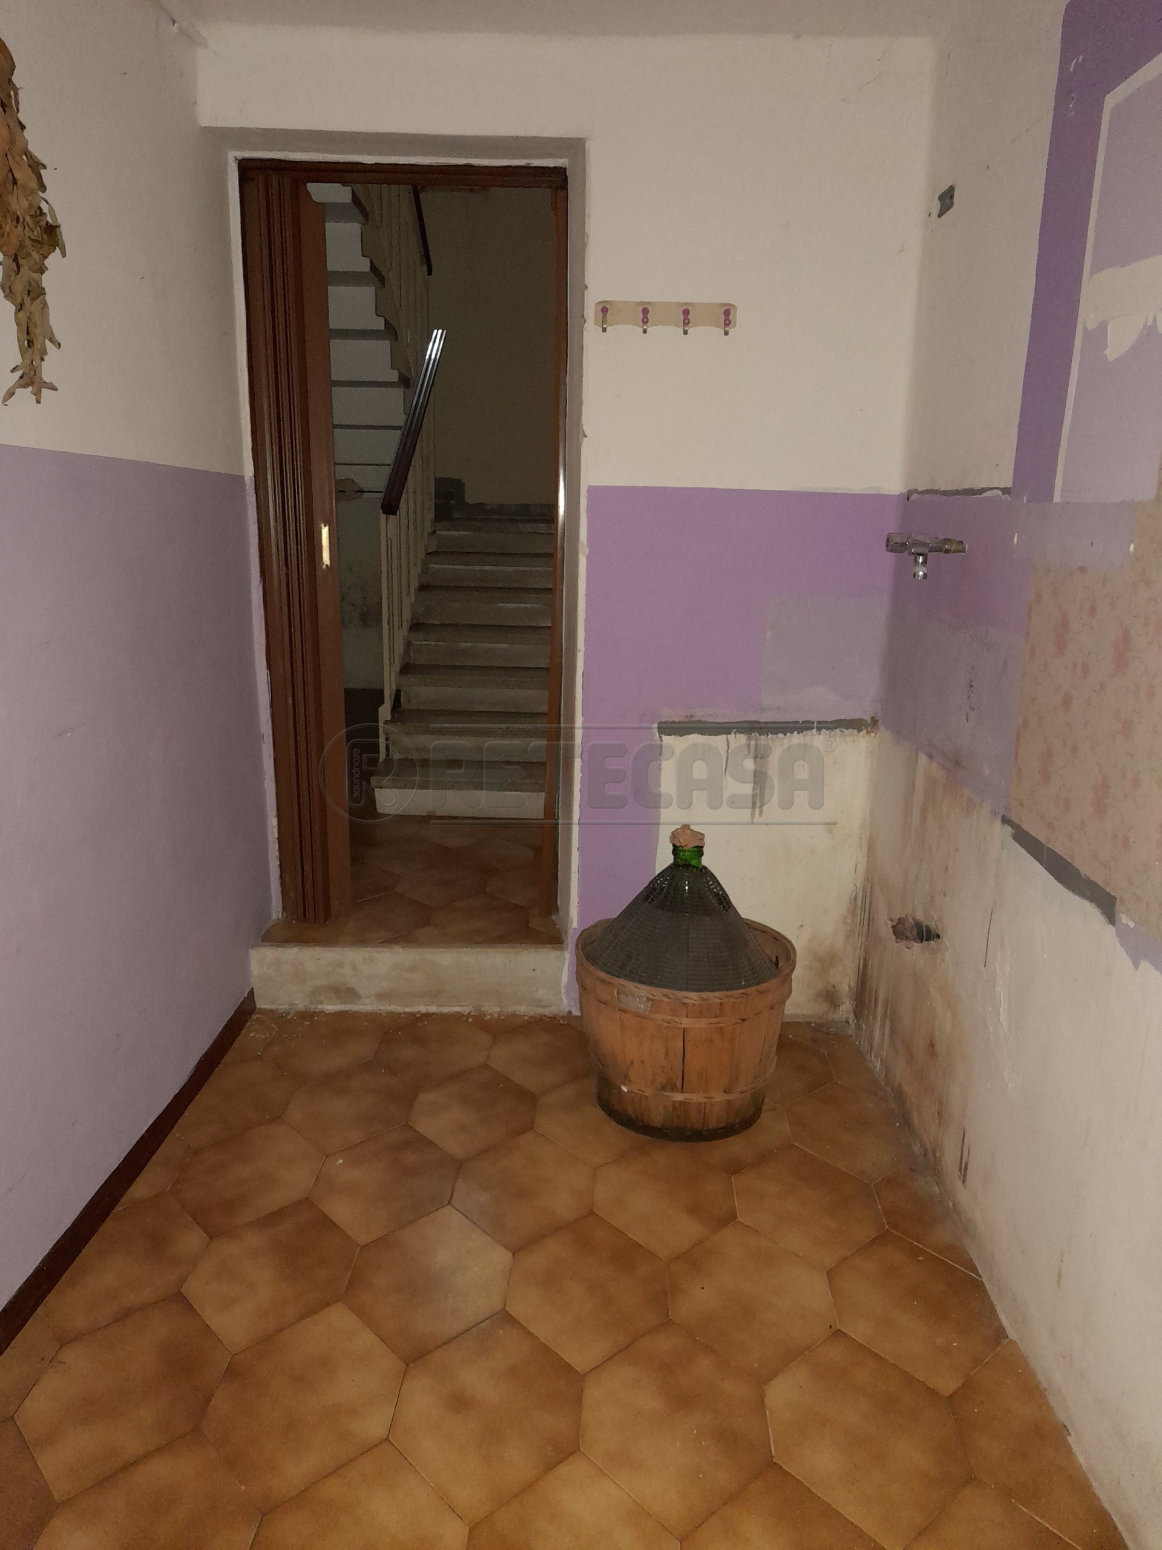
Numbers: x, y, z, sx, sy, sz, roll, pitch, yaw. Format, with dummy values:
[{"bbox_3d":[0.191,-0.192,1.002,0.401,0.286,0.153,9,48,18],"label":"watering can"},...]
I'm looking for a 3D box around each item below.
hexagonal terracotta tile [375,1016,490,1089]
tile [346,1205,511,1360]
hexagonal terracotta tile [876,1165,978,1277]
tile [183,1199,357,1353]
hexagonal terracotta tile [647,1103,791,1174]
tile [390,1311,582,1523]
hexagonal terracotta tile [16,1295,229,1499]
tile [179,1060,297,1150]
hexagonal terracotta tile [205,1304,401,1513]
[{"bbox_3d":[-0.414,0.782,3.168,0.317,0.012,0.461,2,14,2],"label":"hexagonal terracotta tile"},{"bbox_3d":[-0.291,0.978,2.166,0.308,0.015,0.458,2,14,2],"label":"tile"},{"bbox_3d":[0.757,0.973,2.508,0.173,0.012,0.470,2,14,2],"label":"hexagonal terracotta tile"},{"bbox_3d":[-0.619,1.001,2.257,0.317,0.012,0.470,2,14,2],"label":"tile"},{"bbox_3d":[0.345,0.831,2.666,0.299,0.012,0.444,2,14,2],"label":"hexagonal terracotta tile"},{"bbox_3d":[-0.151,1.056,1.860,0.308,0.015,0.458,2,14,2],"label":"tile"},{"bbox_3d":[-0.793,1.071,1.956,0.317,0.012,0.470,2,14,2],"label":"hexagonal terracotta tile"},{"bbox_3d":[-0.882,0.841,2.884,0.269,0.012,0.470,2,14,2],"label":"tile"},{"bbox_3d":[-0.458,1.046,1.875,0.308,0.015,0.458,2,14,2],"label":"hexagonal terracotta tile"}]

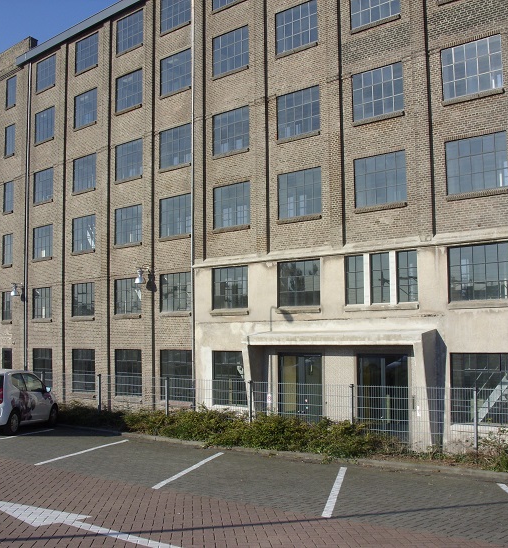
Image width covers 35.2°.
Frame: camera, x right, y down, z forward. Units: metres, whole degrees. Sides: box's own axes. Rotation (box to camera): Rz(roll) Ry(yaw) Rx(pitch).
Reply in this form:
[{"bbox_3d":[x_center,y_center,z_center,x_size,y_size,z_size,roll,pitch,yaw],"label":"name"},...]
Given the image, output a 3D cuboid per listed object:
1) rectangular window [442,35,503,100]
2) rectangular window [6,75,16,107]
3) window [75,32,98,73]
[{"bbox_3d":[5.690,-5.436,21.120,0.150,1.491,1.820,4,-6,-44],"label":"rectangular window"},{"bbox_3d":[-11.832,-8.865,39.052,0.140,1.420,0.979,4,-6,-44],"label":"rectangular window"},{"bbox_3d":[-7.357,-9.674,35.123,0.150,1.483,1.815,4,-6,-44],"label":"window"}]

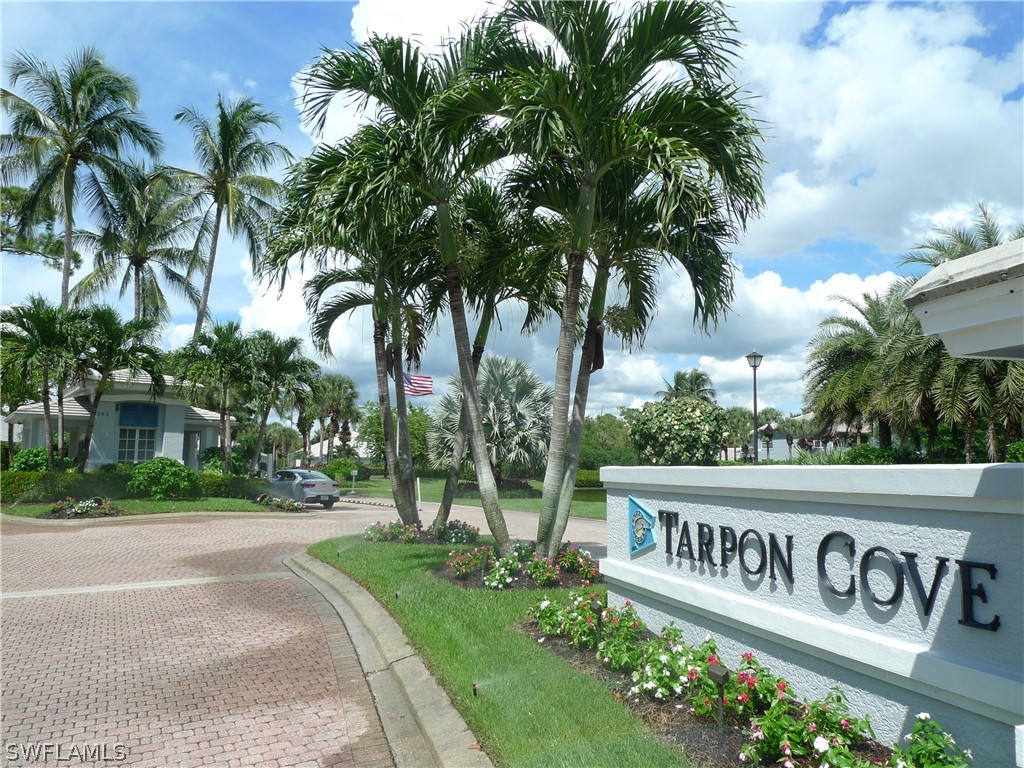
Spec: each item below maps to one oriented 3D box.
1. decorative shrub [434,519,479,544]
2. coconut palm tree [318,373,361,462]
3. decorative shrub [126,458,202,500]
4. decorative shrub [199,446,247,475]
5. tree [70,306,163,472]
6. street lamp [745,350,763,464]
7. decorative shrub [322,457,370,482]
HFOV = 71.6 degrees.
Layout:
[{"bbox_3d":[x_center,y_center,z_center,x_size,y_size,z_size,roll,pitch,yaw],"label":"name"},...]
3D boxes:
[{"bbox_3d":[-1.071,2.809,13.767,0.880,0.450,0.800,0,-7,0],"label":"decorative shrub"},{"bbox_3d":[-14.114,3.538,57.972,3.600,9.000,3.600,0,-7,0],"label":"coconut palm tree"},{"bbox_3d":[-13.371,3.658,27.359,2.970,1.720,2.600,0,-7,0],"label":"decorative shrub"},{"bbox_3d":[-11.014,3.425,26.779,1.750,1.750,1.600,0,-7,0],"label":"decorative shrub"},{"bbox_3d":[-15.901,0.676,28.320,3.740,7.690,3.500,0,-7,0],"label":"tree"},{"bbox_3d":[6.508,1.370,18.972,0.500,4.590,0.470,-2,-7,19],"label":"street lamp"},{"bbox_3d":[-12.827,6.691,54.083,3.800,1.950,3.200,0,-7,0],"label":"decorative shrub"}]

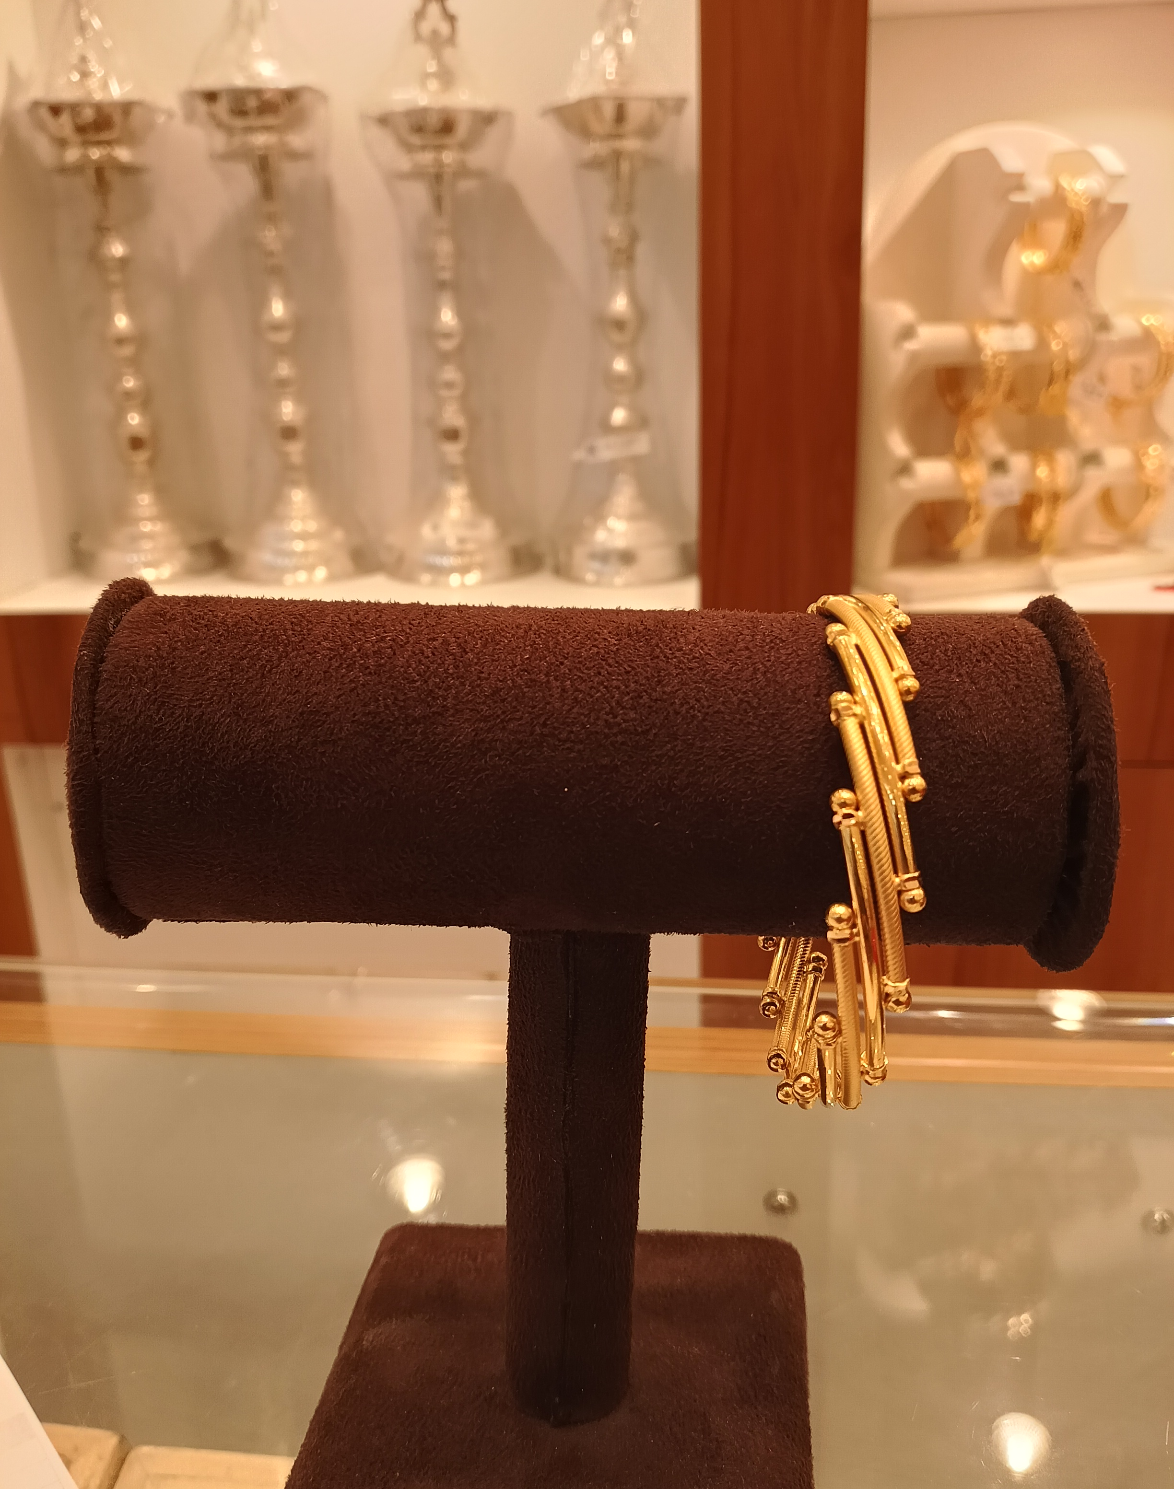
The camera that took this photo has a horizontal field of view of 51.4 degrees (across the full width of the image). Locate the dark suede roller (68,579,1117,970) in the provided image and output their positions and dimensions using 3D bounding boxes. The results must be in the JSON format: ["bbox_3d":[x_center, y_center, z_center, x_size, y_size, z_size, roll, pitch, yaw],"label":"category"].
[{"bbox_3d":[0.001,0.004,0.178,0.132,0.052,0.052,1,16,2],"label":"dark suede roller"}]

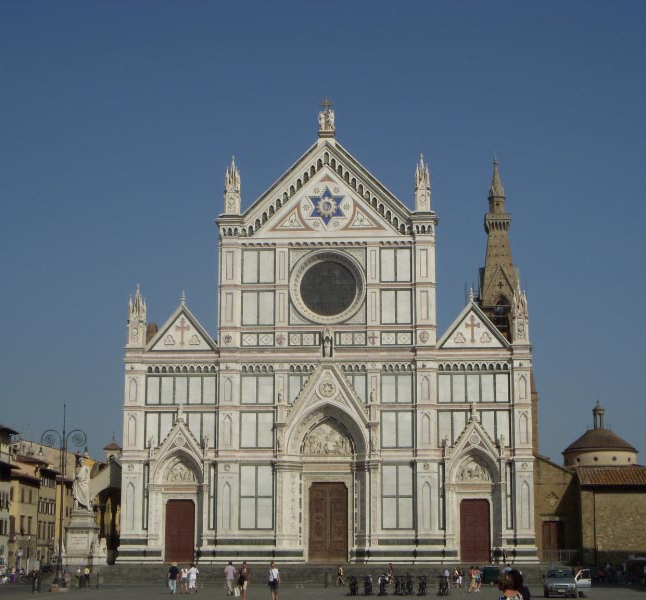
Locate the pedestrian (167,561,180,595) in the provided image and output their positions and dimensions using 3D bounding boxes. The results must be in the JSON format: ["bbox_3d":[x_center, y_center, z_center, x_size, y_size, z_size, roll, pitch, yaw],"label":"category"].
[{"bbox_3d":[-8.141,15.192,71.909,0.580,1.800,0.450,0,-11,0],"label":"pedestrian"}]

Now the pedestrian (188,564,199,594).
[{"bbox_3d":[-7.204,15.533,73.438,0.580,1.620,0.450,-1,-11,5],"label":"pedestrian"}]

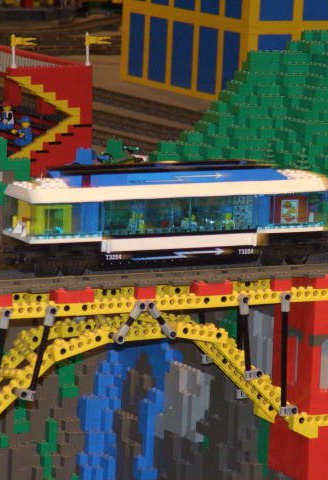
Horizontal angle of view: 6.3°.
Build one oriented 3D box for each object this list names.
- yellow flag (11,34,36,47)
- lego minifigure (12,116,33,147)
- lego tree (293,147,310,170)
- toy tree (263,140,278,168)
[{"bbox_3d":[-0.161,-0.229,3.422,0.030,0.012,0.007,-1,10,-18],"label":"yellow flag"},{"bbox_3d":[-0.166,-0.127,3.498,0.022,0.033,0.021,-3,11,-28],"label":"lego minifigure"},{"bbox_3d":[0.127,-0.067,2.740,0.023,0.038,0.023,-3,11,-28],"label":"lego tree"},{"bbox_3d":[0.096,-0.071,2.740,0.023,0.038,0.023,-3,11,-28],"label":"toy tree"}]

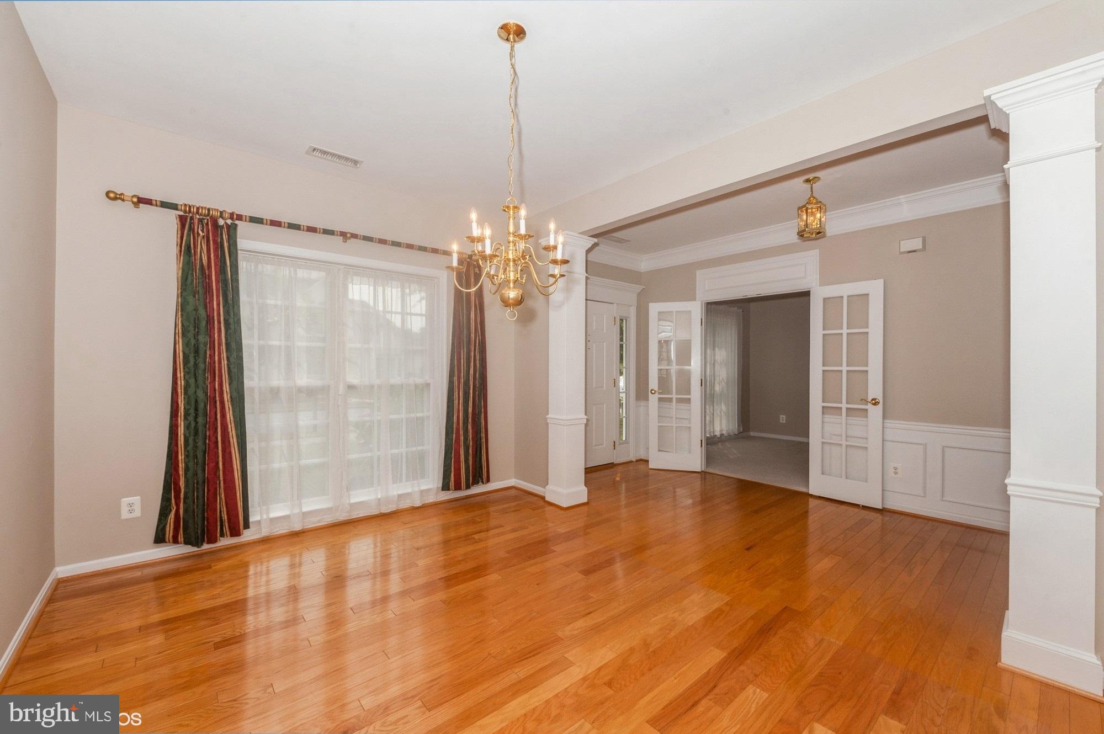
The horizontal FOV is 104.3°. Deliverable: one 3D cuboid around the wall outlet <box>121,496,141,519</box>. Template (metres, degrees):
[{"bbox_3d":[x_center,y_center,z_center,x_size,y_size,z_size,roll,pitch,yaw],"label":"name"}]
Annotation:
[{"bbox_3d":[-2.636,0.881,2.688,0.084,0.124,0.010,0,0,-38],"label":"wall outlet"}]

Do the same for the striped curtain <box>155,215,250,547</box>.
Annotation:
[{"bbox_3d":[-2.294,0.107,2.833,0.490,2.140,0.140,0,0,-38],"label":"striped curtain"}]

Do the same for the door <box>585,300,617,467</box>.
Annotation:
[{"bbox_3d":[0.439,0.205,5.230,0.910,2.030,0.050,0,0,-39],"label":"door"}]

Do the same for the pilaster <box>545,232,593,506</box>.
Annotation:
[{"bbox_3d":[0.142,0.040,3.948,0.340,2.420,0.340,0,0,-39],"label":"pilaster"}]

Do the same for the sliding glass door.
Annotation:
[{"bbox_3d":[-1.655,0.191,3.471,1.660,2.060,0.100,0,0,-38],"label":"sliding glass door"}]

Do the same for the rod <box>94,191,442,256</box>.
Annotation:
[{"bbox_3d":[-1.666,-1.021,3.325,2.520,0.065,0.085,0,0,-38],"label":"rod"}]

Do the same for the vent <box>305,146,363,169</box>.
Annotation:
[{"bbox_3d":[-1.574,-1.517,3.119,0.352,0.020,0.163,0,0,-38],"label":"vent"}]

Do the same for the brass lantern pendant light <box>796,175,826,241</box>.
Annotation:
[{"bbox_3d":[2.036,-1.251,3.360,0.205,0.440,0.190,0,0,23],"label":"brass lantern pendant light"}]

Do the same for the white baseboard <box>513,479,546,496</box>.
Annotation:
[{"bbox_3d":[-0.237,1.197,4.240,0.020,0.095,0.520,0,0,-39],"label":"white baseboard"}]

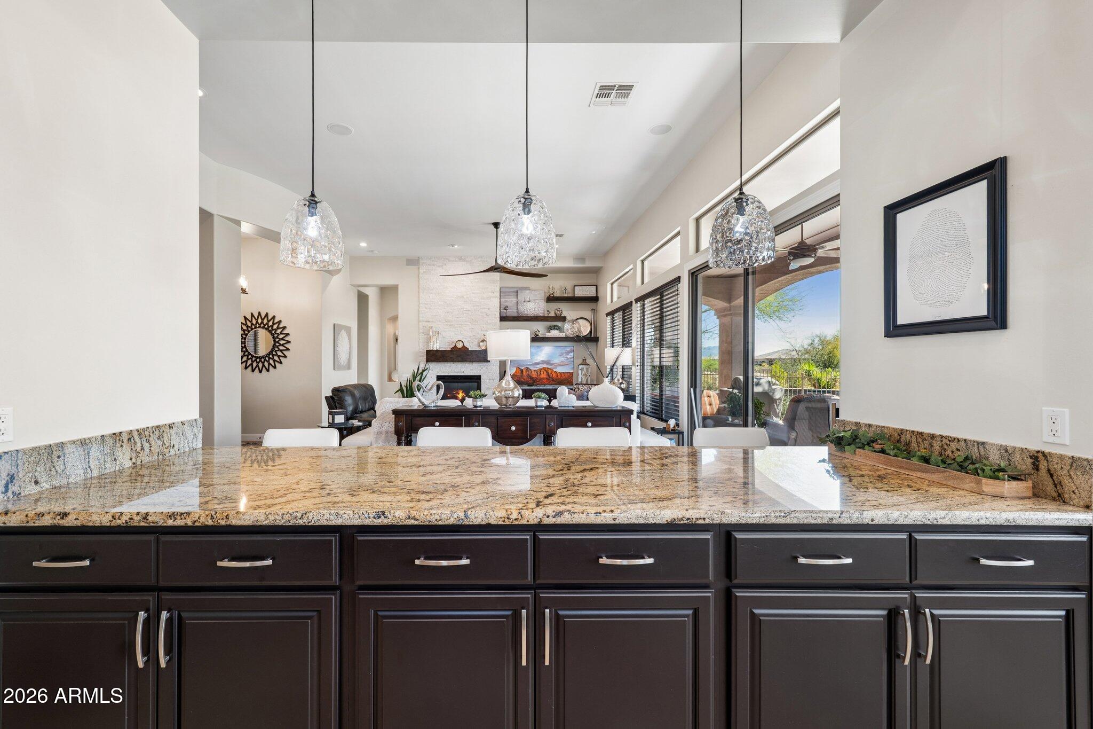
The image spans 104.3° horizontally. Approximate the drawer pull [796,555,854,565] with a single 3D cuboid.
[{"bbox_3d":[0.831,0.586,1.280,0.164,0.014,0.036,0,0,0],"label":"drawer pull"}]

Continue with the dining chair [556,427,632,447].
[{"bbox_3d":[0.292,0.864,2.330,0.465,0.980,0.500,0,0,0],"label":"dining chair"}]

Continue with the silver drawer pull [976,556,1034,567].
[{"bbox_3d":[1.372,0.592,1.280,0.164,0.014,0.036,0,0,0],"label":"silver drawer pull"}]

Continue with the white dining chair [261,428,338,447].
[{"bbox_3d":[-1.500,0.870,2.440,0.470,0.975,0.510,0,0,-2],"label":"white dining chair"}]

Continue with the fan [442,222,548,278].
[{"bbox_3d":[-0.840,-1.890,6.820,1.900,0.800,1.750,0,0,0],"label":"fan"}]

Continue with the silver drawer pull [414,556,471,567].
[{"bbox_3d":[-0.312,0.596,1.289,0.164,0.013,0.034,0,0,0],"label":"silver drawer pull"}]

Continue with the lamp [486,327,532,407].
[{"bbox_3d":[-0.371,0.029,4.200,0.430,0.762,0.430,0,0,0],"label":"lamp"}]

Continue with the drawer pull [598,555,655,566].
[{"bbox_3d":[0.242,0.595,1.289,0.164,0.013,0.034,0,0,0],"label":"drawer pull"}]

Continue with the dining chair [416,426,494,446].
[{"bbox_3d":[-0.552,0.870,2.440,0.470,0.975,0.510,0,0,-2],"label":"dining chair"}]

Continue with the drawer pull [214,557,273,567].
[{"bbox_3d":[-0.908,0.601,1.289,0.164,0.013,0.034,0,0,0],"label":"drawer pull"}]

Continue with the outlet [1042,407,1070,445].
[{"bbox_3d":[1.645,0.199,1.373,0.007,0.115,0.071,0,0,-5],"label":"outlet"}]

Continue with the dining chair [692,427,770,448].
[{"bbox_3d":[1.118,0.864,2.330,0.465,0.980,0.500,0,0,0],"label":"dining chair"}]

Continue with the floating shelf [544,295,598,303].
[{"bbox_3d":[0.588,-1.445,9.500,1.130,0.097,0.250,0,0,-2],"label":"floating shelf"}]

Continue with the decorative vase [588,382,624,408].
[{"bbox_3d":[0.606,0.285,4.290,0.358,0.292,0.358,0,0,0],"label":"decorative vase"}]

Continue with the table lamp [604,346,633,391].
[{"bbox_3d":[1.168,0.090,6.850,0.435,0.785,0.435,0,0,0],"label":"table lamp"}]

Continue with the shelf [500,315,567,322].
[{"bbox_3d":[-0.300,-1.024,9.620,1.480,0.105,0.270,0,0,0],"label":"shelf"}]

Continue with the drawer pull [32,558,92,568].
[{"bbox_3d":[-1.460,0.601,1.289,0.164,0.013,0.034,0,0,0],"label":"drawer pull"}]

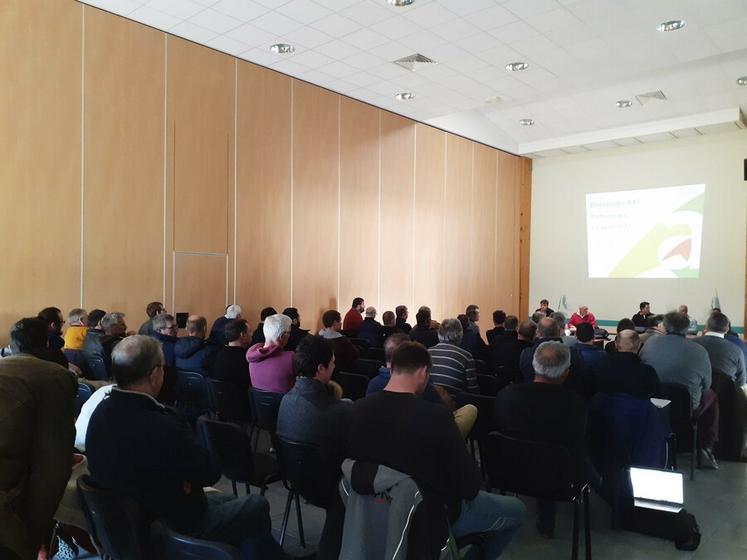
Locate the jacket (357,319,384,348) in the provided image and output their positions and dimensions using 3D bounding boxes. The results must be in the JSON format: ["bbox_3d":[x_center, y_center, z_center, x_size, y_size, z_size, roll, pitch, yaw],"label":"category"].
[{"bbox_3d":[-0.078,0.855,8.176,0.520,0.640,0.400,0,-1,42],"label":"jacket"}]

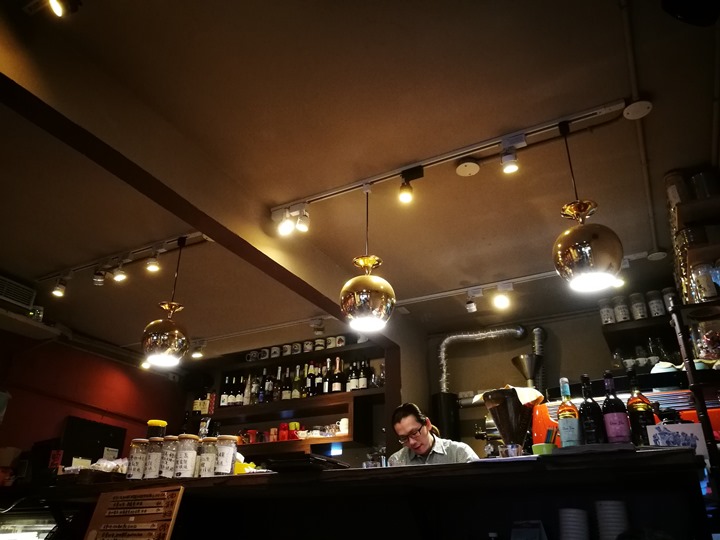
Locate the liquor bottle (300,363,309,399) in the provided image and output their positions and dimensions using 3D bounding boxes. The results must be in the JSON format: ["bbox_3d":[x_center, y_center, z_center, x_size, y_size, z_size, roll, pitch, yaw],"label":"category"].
[{"bbox_3d":[-0.480,0.978,4.948,0.082,0.307,0.082,3,-26,-5],"label":"liquor bottle"}]

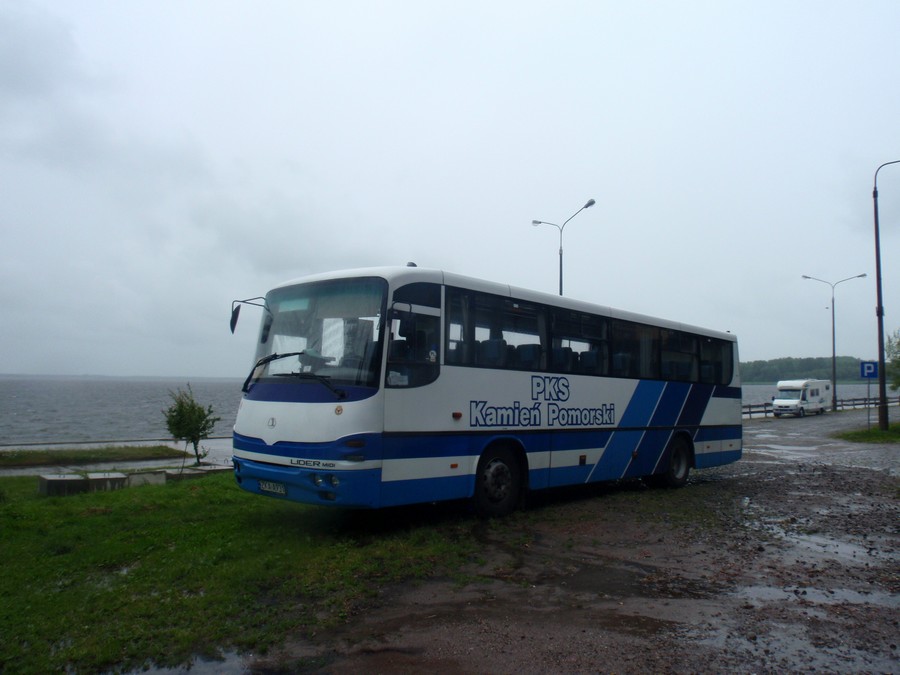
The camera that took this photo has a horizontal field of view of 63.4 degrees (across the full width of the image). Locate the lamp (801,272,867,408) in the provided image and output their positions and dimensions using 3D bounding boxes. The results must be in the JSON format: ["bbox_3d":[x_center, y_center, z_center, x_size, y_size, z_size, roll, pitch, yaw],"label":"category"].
[{"bbox_3d":[32.439,0.440,61.652,5.100,11.540,0.400,-1,-4,18],"label":"lamp"}]

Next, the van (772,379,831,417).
[{"bbox_3d":[27.972,4.793,58.049,6.150,2.880,2.250,3,-5,-41],"label":"van"}]

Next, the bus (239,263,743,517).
[{"bbox_3d":[1.698,1.059,12.441,2.520,3.100,10.600,-3,-7,43],"label":"bus"}]

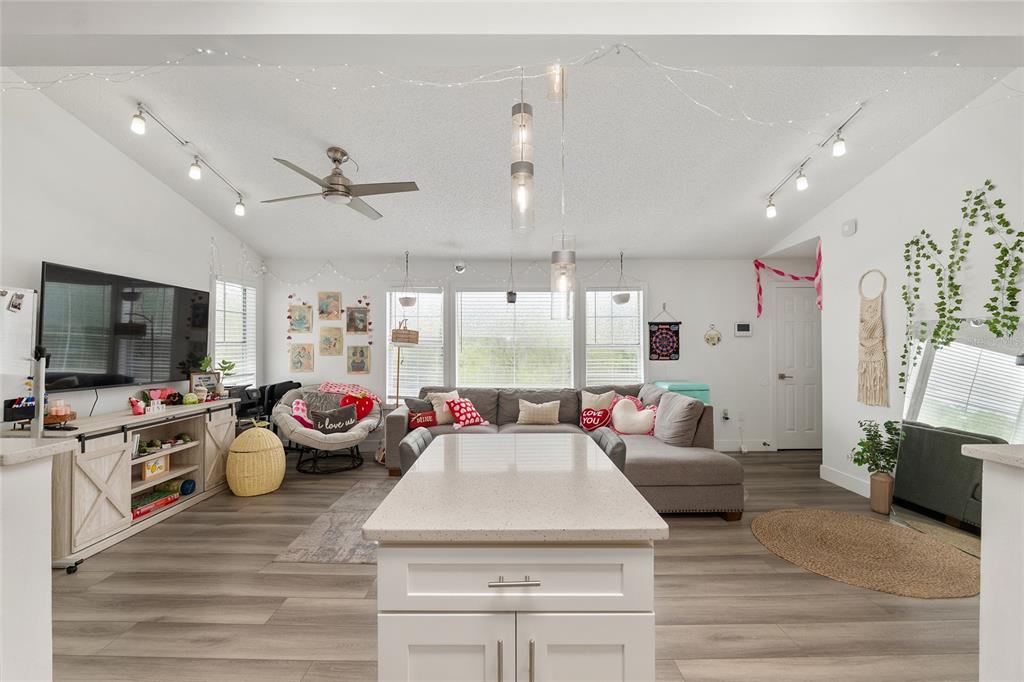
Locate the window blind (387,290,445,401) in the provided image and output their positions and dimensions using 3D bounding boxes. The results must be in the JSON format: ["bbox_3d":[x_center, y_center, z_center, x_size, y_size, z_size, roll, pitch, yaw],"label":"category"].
[{"bbox_3d":[-1.195,0.055,4.920,0.720,1.400,0.060,0,-1,0],"label":"window blind"}]

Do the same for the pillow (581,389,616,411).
[{"bbox_3d":[0.918,0.690,4.230,0.400,0.380,0.130,0,-19,0],"label":"pillow"}]

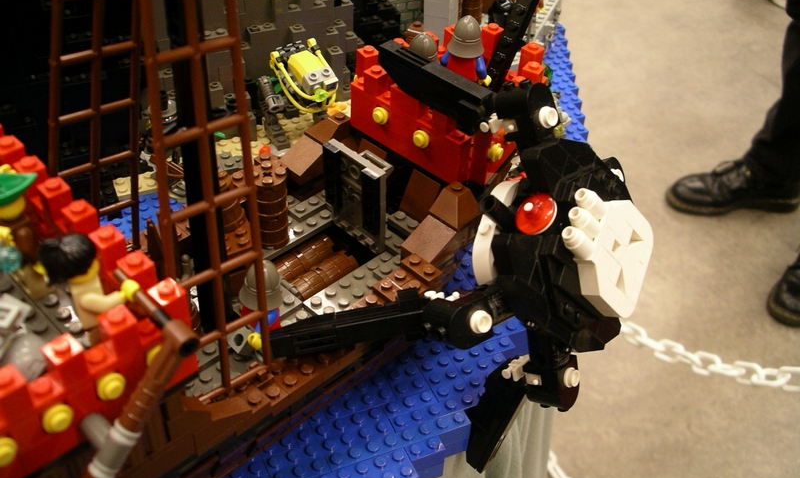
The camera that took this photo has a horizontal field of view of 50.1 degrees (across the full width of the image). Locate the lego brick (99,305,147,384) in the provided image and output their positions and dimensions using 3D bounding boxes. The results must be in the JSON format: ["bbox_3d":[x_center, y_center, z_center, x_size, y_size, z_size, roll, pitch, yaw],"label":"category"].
[{"bbox_3d":[-0.078,0.025,0.237,0.008,0.011,0.008,-32,52,-33],"label":"lego brick"}]

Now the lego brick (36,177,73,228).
[{"bbox_3d":[-0.112,-0.014,0.279,0.008,0.011,0.008,-32,52,-33],"label":"lego brick"}]

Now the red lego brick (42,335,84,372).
[{"bbox_3d":[-0.089,0.032,0.228,0.008,0.011,0.008,34,49,31],"label":"red lego brick"}]

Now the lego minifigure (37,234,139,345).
[{"bbox_3d":[-0.090,0.016,0.252,0.025,0.042,0.022,-19,45,-24],"label":"lego minifigure"}]

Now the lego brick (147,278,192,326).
[{"bbox_3d":[-0.067,0.018,0.246,0.008,0.011,0.008,-32,52,-33],"label":"lego brick"}]

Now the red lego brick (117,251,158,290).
[{"bbox_3d":[-0.078,0.010,0.254,0.008,0.011,0.008,-32,52,-33],"label":"red lego brick"}]

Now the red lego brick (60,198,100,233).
[{"bbox_3d":[-0.100,-0.006,0.270,0.008,0.011,0.008,34,49,31],"label":"red lego brick"}]

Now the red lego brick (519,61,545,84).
[{"bbox_3d":[0.059,-0.073,0.382,0.008,0.011,0.008,27,46,25],"label":"red lego brick"}]

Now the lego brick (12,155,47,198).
[{"bbox_3d":[-0.123,-0.021,0.287,0.008,0.011,0.008,-32,52,-33],"label":"lego brick"}]

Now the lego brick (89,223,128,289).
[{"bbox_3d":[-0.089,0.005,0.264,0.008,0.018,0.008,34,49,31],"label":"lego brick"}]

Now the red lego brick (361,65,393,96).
[{"bbox_3d":[-0.010,-0.070,0.377,0.008,0.011,0.008,33,50,29],"label":"red lego brick"}]

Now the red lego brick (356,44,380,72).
[{"bbox_3d":[-0.014,-0.081,0.387,0.008,0.011,0.008,-24,47,-29],"label":"red lego brick"}]

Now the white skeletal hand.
[{"bbox_3d":[0.077,0.003,0.320,0.008,0.046,0.040,0,59,47],"label":"white skeletal hand"}]

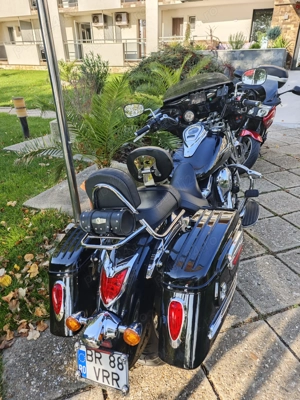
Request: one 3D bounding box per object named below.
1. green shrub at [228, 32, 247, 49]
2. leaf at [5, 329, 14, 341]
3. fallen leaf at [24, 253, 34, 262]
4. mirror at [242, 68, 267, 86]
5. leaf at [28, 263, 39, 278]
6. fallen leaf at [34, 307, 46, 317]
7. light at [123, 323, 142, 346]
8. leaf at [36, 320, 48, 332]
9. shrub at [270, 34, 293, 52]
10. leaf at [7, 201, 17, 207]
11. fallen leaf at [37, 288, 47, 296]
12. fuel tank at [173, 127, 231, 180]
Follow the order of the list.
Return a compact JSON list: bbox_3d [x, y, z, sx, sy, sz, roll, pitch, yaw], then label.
[{"bbox_3d":[4.345,-7.896,13.200,0.850,0.750,0.800,7,30,14],"label":"green shrub"},{"bbox_3d":[-0.856,0.819,1.619,0.070,0.025,0.075,-22,34,-34],"label":"leaf"},{"bbox_3d":[-1.019,0.489,2.248,0.090,0.030,0.090,-16,31,-26],"label":"fallen leaf"},{"bbox_3d":[0.753,-0.886,1.915,0.165,0.110,0.050,-1,28,18],"label":"mirror"},{"bbox_3d":[-0.939,0.568,2.141,0.074,0.030,0.125,-11,30,-18],"label":"leaf"},{"bbox_3d":[-0.735,0.749,1.784,0.074,0.030,0.069,-11,30,-17],"label":"fallen leaf"},{"bbox_3d":[-0.055,0.490,0.980,0.066,0.066,0.075,-4,23,29],"label":"light"},{"bbox_3d":[-0.680,0.801,1.682,0.070,0.030,0.074,-11,30,-17],"label":"leaf"},{"bbox_3d":[5.699,-6.825,11.518,0.850,0.600,0.800,10,29,21],"label":"shrub"},{"bbox_3d":[-1.619,0.045,3.119,0.110,0.030,0.080,-16,31,-27],"label":"leaf"},{"bbox_3d":[-0.789,0.673,1.933,0.067,0.030,0.064,-11,30,-17],"label":"fallen leaf"},{"bbox_3d":[0.384,-0.343,1.980,0.350,0.260,0.560,2,27,27],"label":"fuel tank"}]

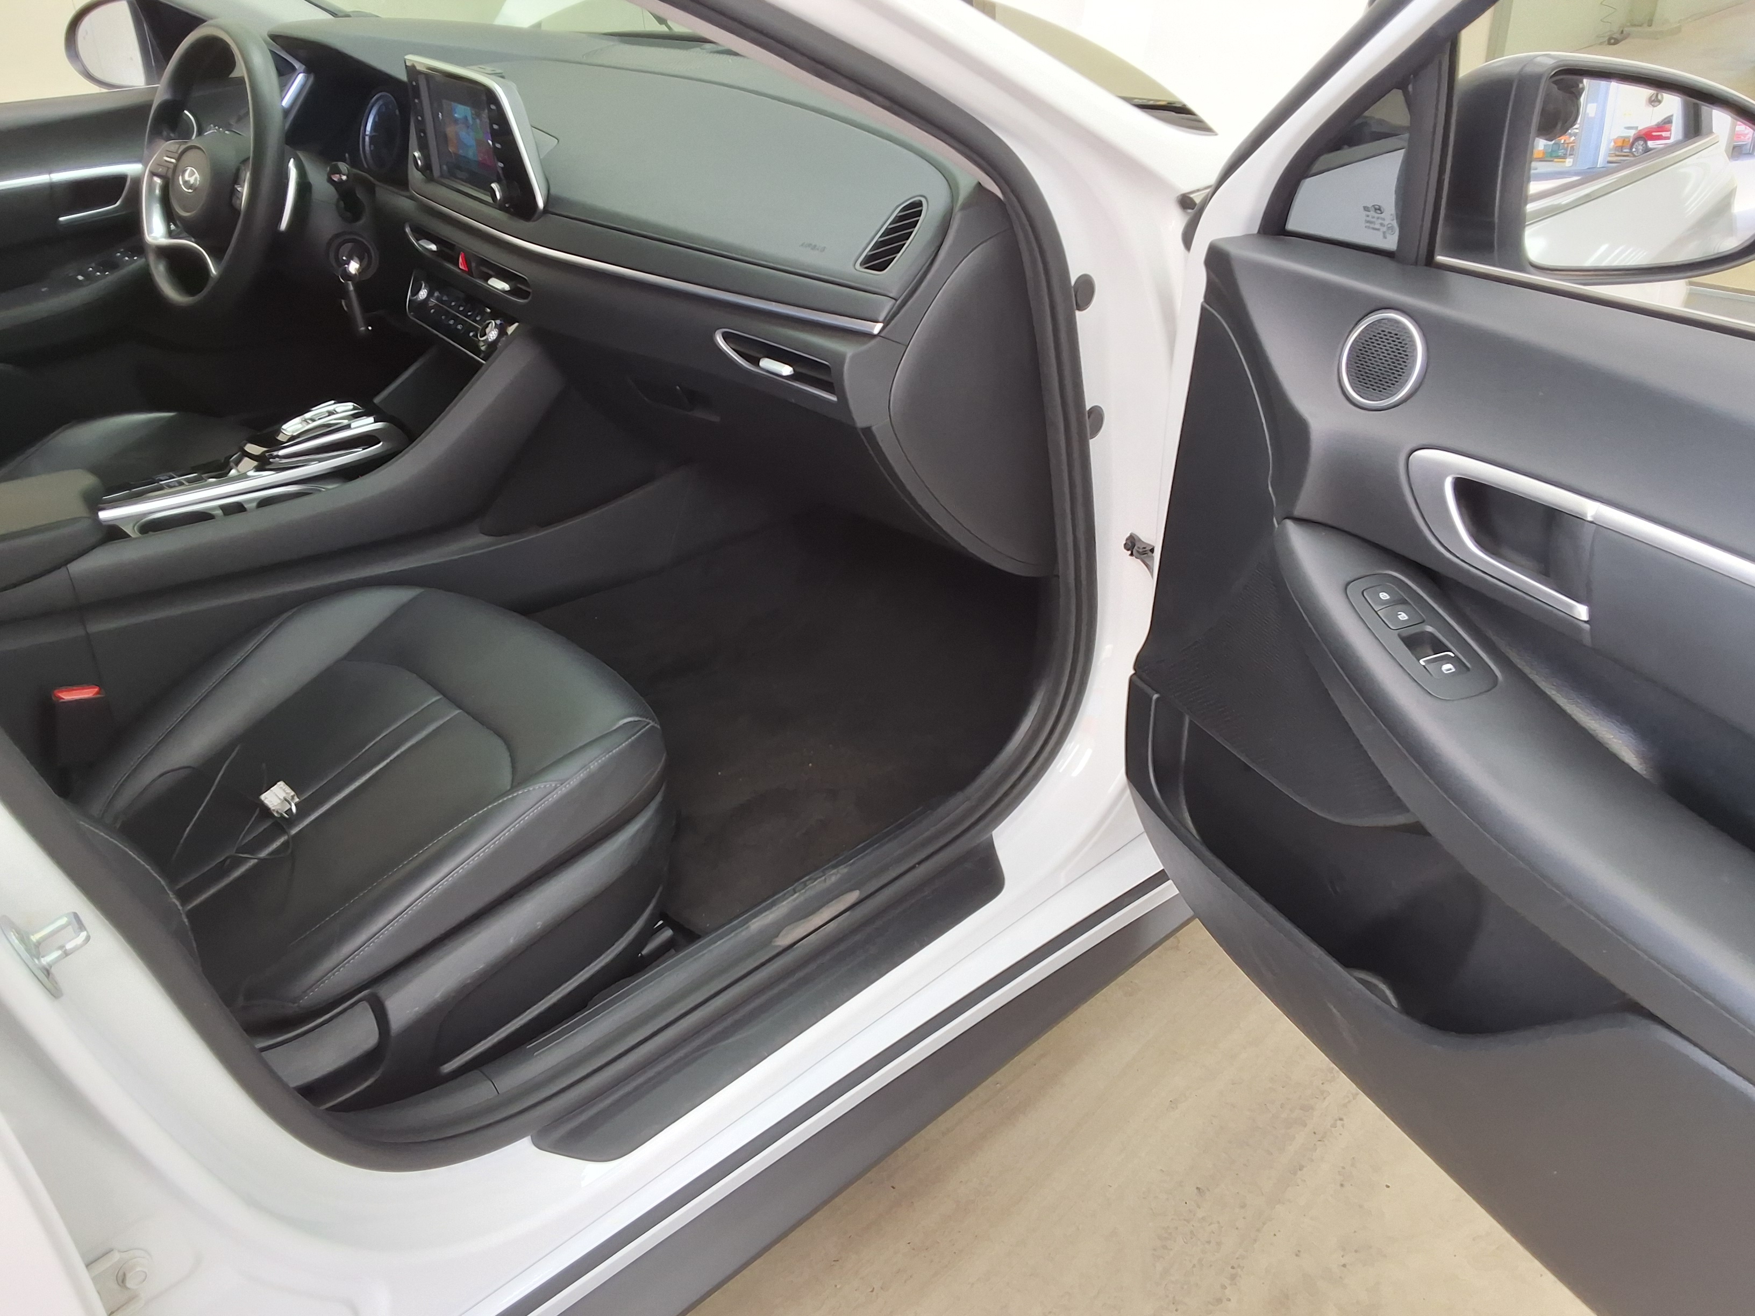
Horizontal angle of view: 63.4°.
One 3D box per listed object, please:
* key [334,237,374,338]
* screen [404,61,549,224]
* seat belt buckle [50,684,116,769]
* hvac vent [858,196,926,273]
[{"bbox_3d":[-0.703,-0.499,1.905,0.050,0.128,0.040,-24,37,-37],"label":"key"},{"bbox_3d":[-0.459,-0.598,1.626,0.035,0.140,0.282,-23,38,-33],"label":"screen"},{"bbox_3d":[-0.824,0.072,1.470,0.049,0.085,0.028,-7,27,-32],"label":"seat belt buckle"},{"bbox_3d":[0.019,-0.384,1.312,0.040,0.020,0.088,37,82,29],"label":"hvac vent"}]

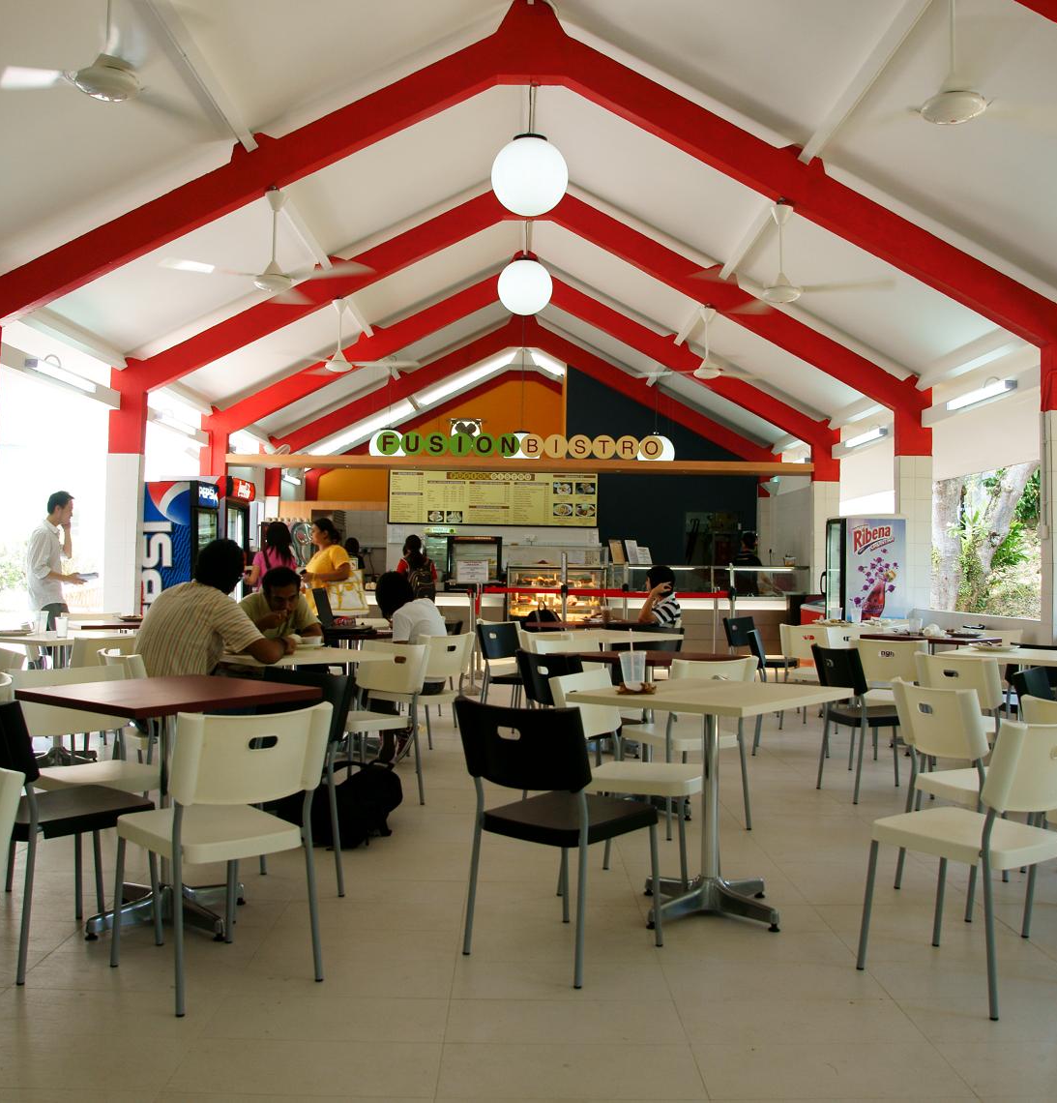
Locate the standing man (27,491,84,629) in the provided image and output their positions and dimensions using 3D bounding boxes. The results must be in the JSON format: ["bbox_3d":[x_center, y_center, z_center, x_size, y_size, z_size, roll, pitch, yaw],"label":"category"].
[{"bbox_3d":[-3.678,0.383,8.570,0.450,1.730,0.480,1,-1,0],"label":"standing man"}]

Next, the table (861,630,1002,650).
[{"bbox_3d":[2.681,0.946,7.357,0.700,0.750,0.700,2,-1,-43],"label":"table"}]

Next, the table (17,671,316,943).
[{"bbox_3d":[-1.185,0.836,3.633,0.707,0.758,0.707,0,-1,37],"label":"table"}]

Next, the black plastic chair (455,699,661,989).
[{"bbox_3d":[0.110,0.829,3.367,0.465,0.788,0.515,0,-1,41],"label":"black plastic chair"}]

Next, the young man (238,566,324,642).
[{"bbox_3d":[-1.269,0.655,5.545,0.545,1.192,0.768,1,-1,-27],"label":"young man"}]

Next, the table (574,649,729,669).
[{"bbox_3d":[0.573,0.885,5.401,0.700,0.750,0.700,0,-1,44],"label":"table"}]

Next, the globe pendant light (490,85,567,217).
[{"bbox_3d":[0.004,-2.690,7.397,0.515,0.880,0.515,1,-1,0],"label":"globe pendant light"}]

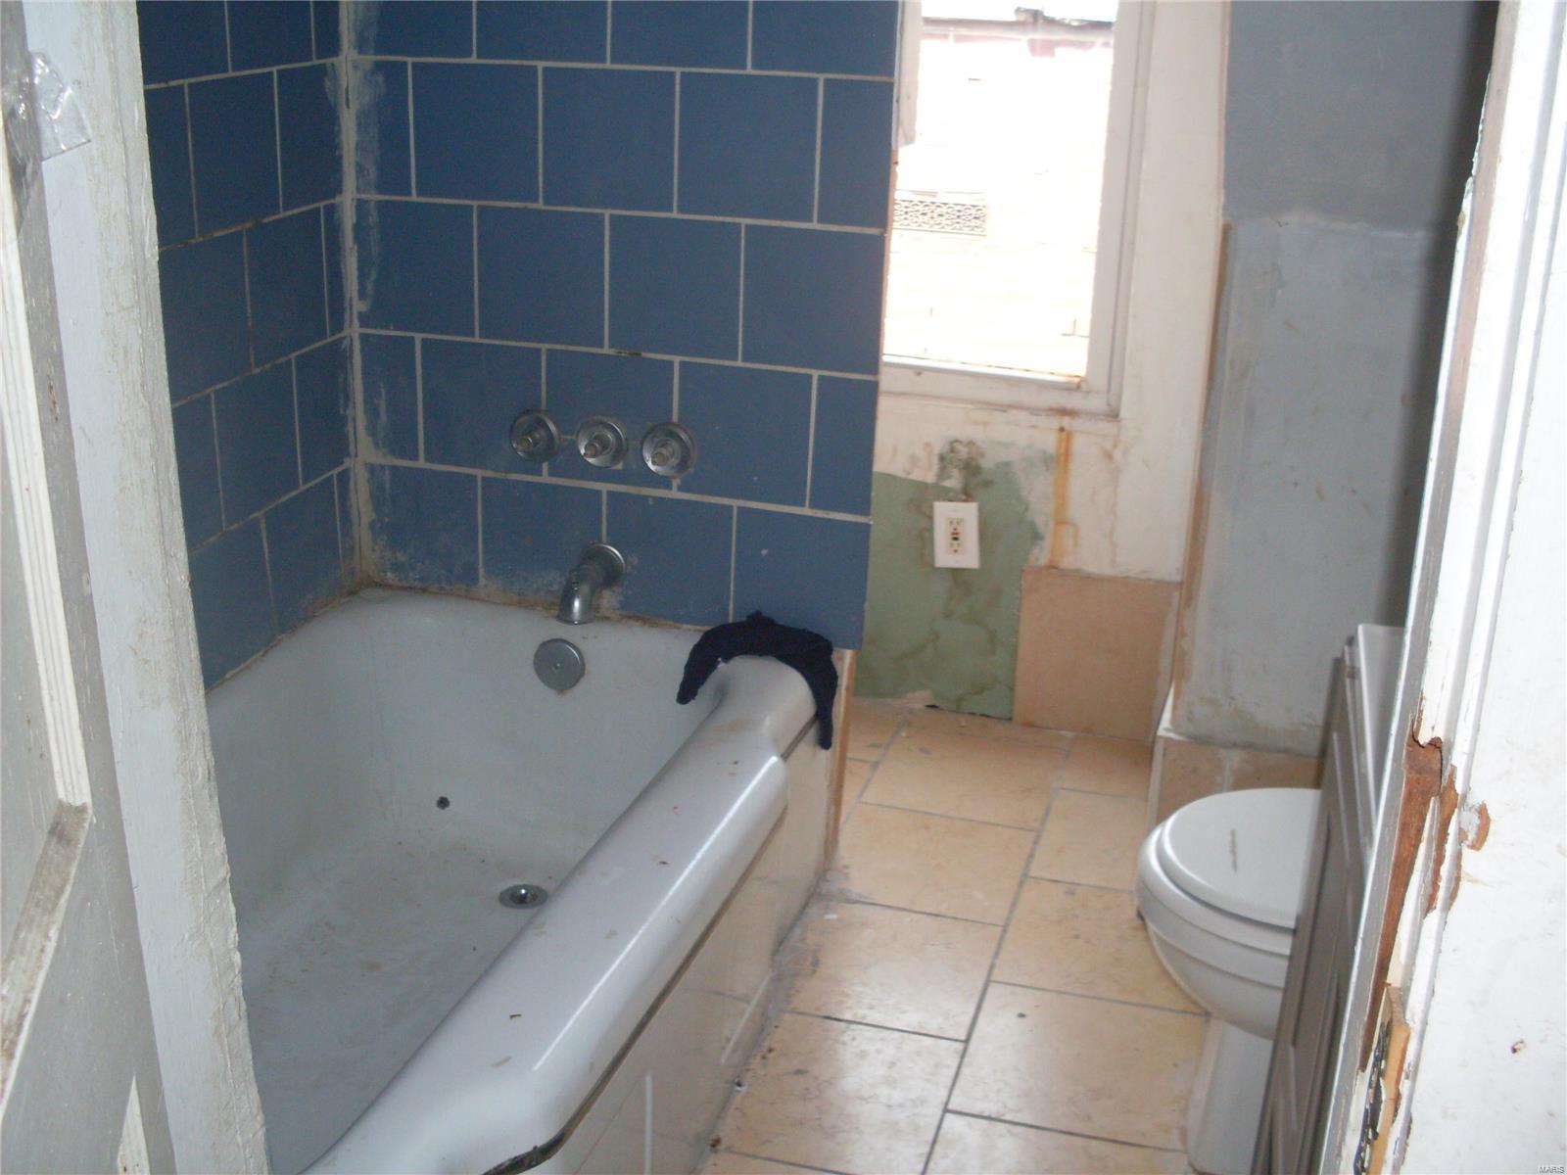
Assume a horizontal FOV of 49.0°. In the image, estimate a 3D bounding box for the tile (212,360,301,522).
[{"bbox_3d":[-0.741,-0.205,2.421,0.010,0.201,0.201,8,22,15],"label":"tile"}]

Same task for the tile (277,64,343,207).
[{"bbox_3d":[-0.668,-0.636,2.428,0.010,0.195,0.176,7,21,14],"label":"tile"}]

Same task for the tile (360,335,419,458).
[{"bbox_3d":[-0.603,-0.295,2.659,0.100,0.201,0.010,8,22,15],"label":"tile"}]

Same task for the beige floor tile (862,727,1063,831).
[{"bbox_3d":[0.319,0.333,2.994,0.298,0.010,0.303,8,21,15],"label":"beige floor tile"}]

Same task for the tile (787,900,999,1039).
[{"bbox_3d":[0.141,0.534,2.425,0.298,0.010,0.303,8,21,15],"label":"tile"}]

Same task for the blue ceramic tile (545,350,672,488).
[{"bbox_3d":[-0.252,-0.244,2.498,0.200,0.199,0.010,8,22,15],"label":"blue ceramic tile"}]

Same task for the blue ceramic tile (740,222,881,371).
[{"bbox_3d":[0.041,-0.406,2.422,0.200,0.200,0.010,7,21,14],"label":"blue ceramic tile"}]

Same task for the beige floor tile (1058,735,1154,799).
[{"bbox_3d":[0.579,0.322,3.073,0.159,0.010,0.225,8,22,15],"label":"beige floor tile"}]

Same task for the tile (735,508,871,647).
[{"bbox_3d":[0.026,-0.014,2.566,0.200,0.198,0.010,7,21,14],"label":"tile"}]

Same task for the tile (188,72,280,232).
[{"bbox_3d":[-0.707,-0.565,2.219,0.010,0.199,0.200,8,22,15],"label":"tile"}]

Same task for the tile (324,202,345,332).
[{"bbox_3d":[-0.669,-0.475,2.559,0.010,0.201,0.059,8,22,15],"label":"tile"}]

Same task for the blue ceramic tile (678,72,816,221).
[{"bbox_3d":[-0.049,-0.608,2.377,0.200,0.197,0.010,7,21,14],"label":"blue ceramic tile"}]

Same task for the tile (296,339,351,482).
[{"bbox_3d":[-0.676,-0.264,2.524,0.010,0.199,0.162,8,22,15],"label":"tile"}]

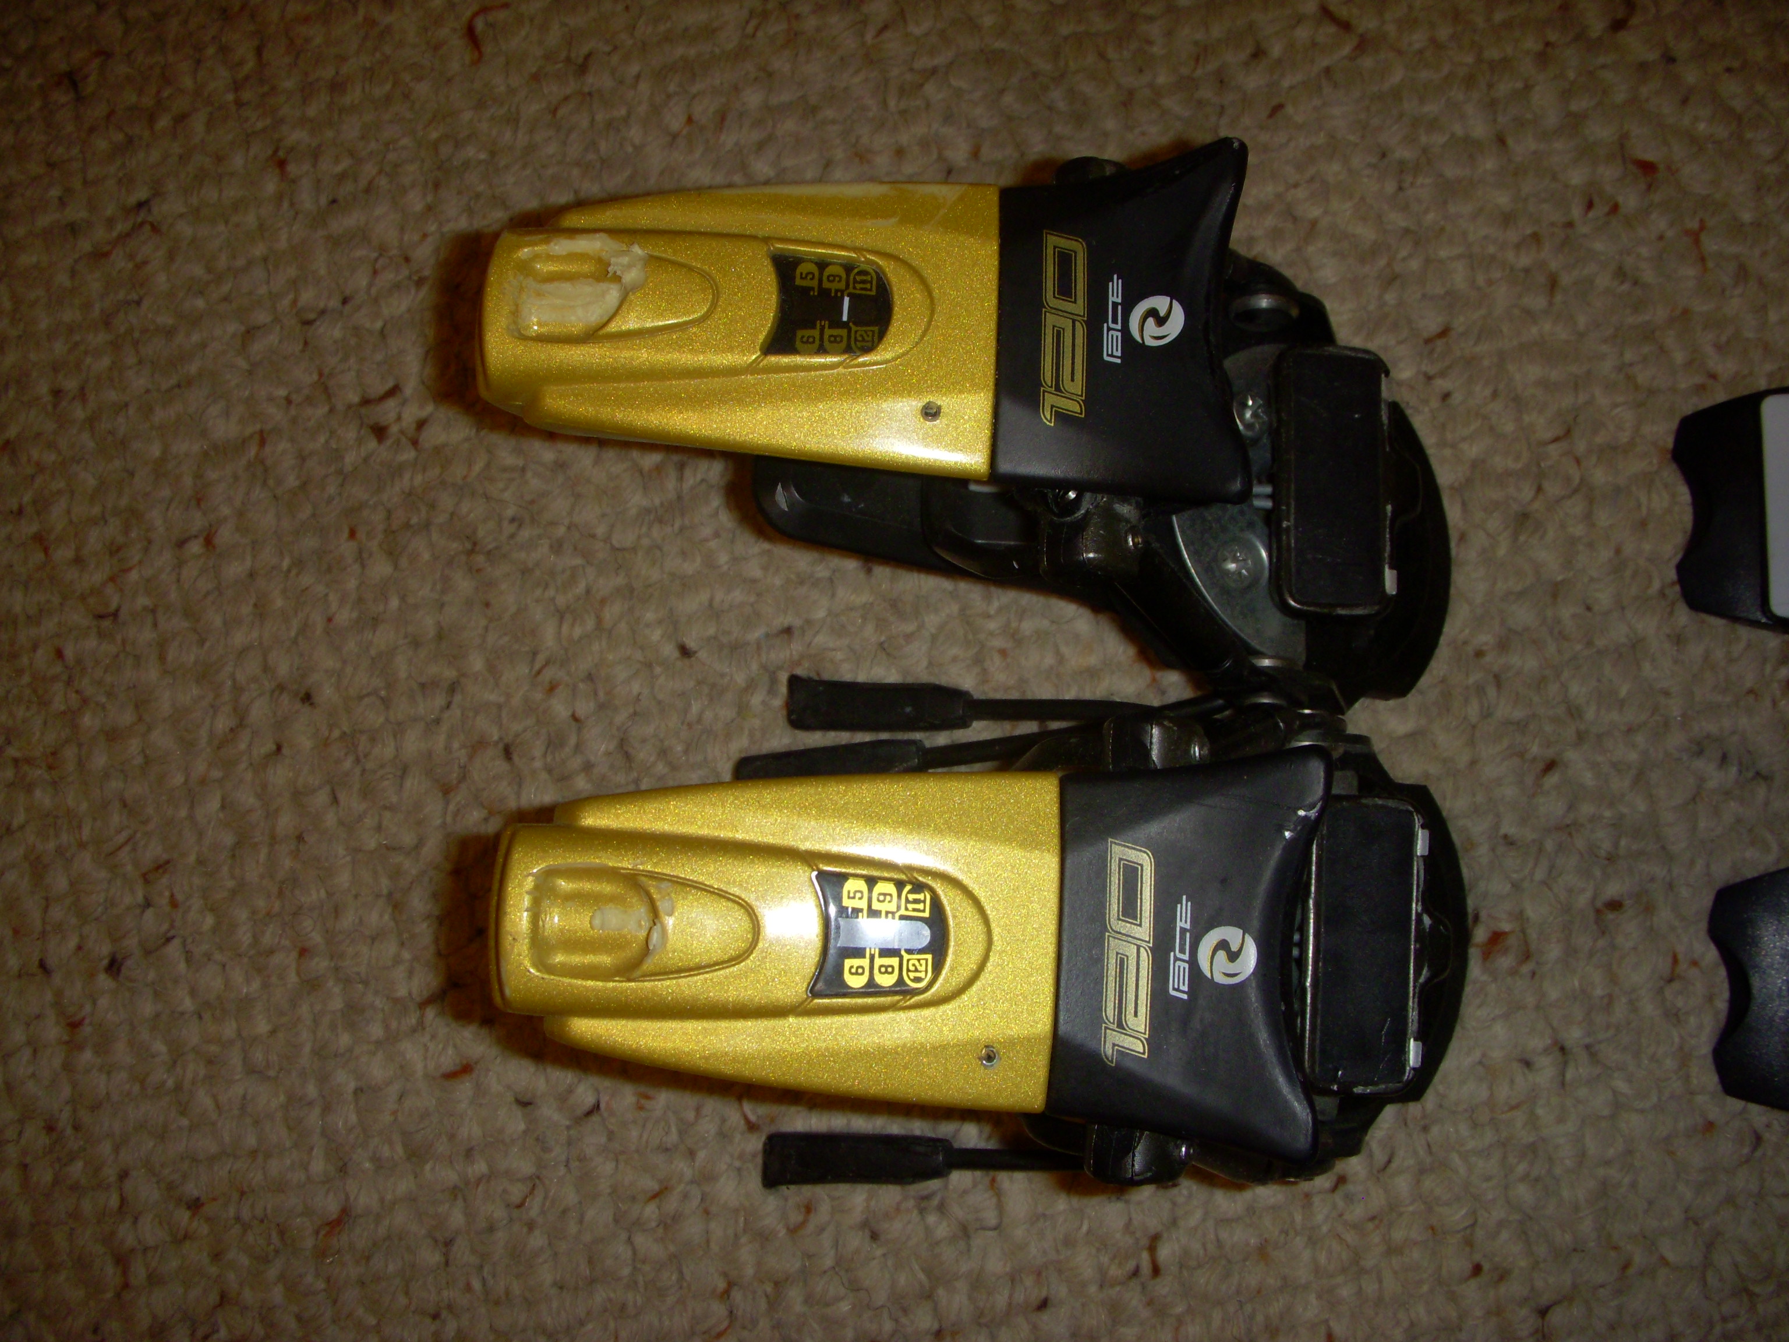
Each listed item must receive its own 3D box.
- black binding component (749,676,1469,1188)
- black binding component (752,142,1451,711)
[{"bbox_3d":[0.051,0.053,0.405,0.155,0.080,0.110,3,78,1],"label":"black binding component"},{"bbox_3d":[0.050,-0.057,0.436,0.163,0.080,0.107,1,70,0],"label":"black binding component"}]

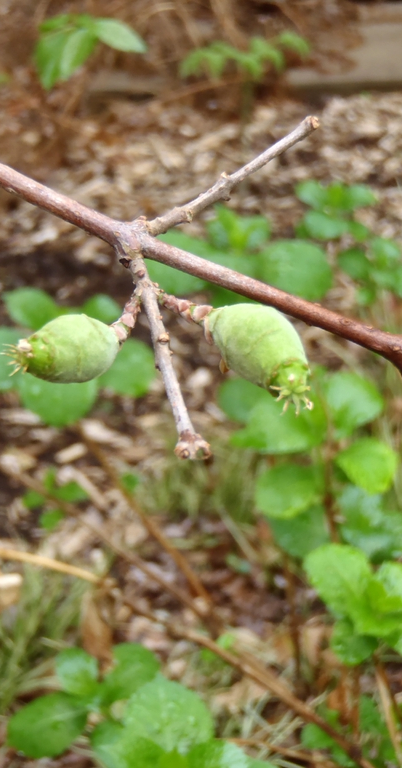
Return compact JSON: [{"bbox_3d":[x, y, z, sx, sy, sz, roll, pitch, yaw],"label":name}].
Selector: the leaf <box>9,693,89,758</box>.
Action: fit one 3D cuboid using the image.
[{"bbox_3d":[-0.091,0.206,1.000,0.053,0.012,0.040,-24,56,-18],"label":"leaf"}]

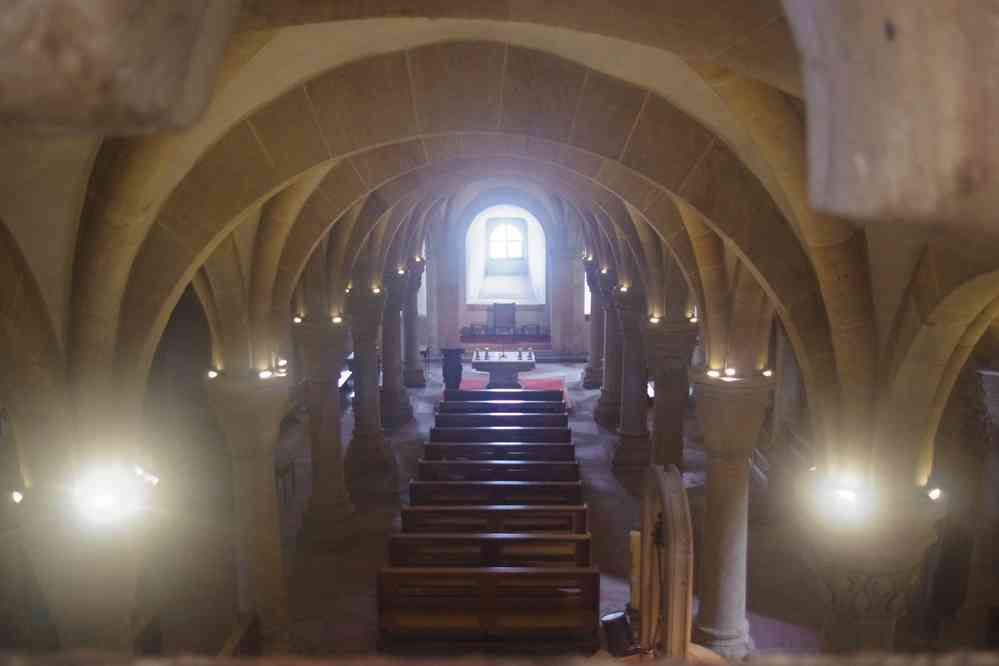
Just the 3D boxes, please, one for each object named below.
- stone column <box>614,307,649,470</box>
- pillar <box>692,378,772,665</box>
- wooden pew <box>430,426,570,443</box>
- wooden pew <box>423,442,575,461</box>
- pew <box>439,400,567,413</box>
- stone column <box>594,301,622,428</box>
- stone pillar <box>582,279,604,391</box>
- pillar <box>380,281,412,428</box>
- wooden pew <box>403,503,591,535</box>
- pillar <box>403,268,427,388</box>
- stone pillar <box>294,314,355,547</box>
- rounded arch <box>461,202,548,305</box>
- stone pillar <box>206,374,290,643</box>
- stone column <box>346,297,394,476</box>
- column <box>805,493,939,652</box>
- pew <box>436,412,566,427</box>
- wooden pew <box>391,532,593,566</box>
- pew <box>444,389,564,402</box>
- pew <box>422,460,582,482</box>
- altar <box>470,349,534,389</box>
[{"bbox_3d":[2.268,0.856,14.744,0.700,3.279,0.700,0,10,1],"label":"stone column"},{"bbox_3d":[2.269,1.996,8.247,0.750,3.280,0.750,0,10,1],"label":"pillar"},{"bbox_3d":[0.031,2.077,14.692,2.411,0.920,0.600,0,10,2],"label":"wooden pew"},{"bbox_3d":[0.008,2.213,13.585,2.400,1.000,0.580,0,10,1],"label":"wooden pew"},{"bbox_3d":[0.072,1.751,16.183,2.400,1.000,0.580,0,10,1],"label":"pew"},{"bbox_3d":[2.454,0.439,17.662,0.780,3.050,0.780,0,10,1],"label":"stone column"},{"bbox_3d":[2.353,-0.237,21.108,0.620,3.279,0.620,0,10,1],"label":"stone pillar"},{"bbox_3d":[-2.216,0.326,18.010,0.700,3.279,0.700,0,10,1],"label":"pillar"},{"bbox_3d":[-0.065,2.693,11.106,2.411,0.920,0.600,0,10,2],"label":"wooden pew"},{"bbox_3d":[-2.174,-0.218,21.177,0.630,3.279,0.630,0,10,1],"label":"pillar"},{"bbox_3d":[-2.459,1.459,11.501,0.760,3.280,0.760,0,10,1],"label":"stone pillar"},{"bbox_3d":[0.211,-2.546,27.000,2.750,3.320,0.800,0,10,1],"label":"rounded arch"},{"bbox_3d":[-2.344,1.968,8.449,0.790,3.279,0.790,0,10,1],"label":"stone pillar"},{"bbox_3d":[-2.320,0.901,14.630,0.800,3.280,0.800,0,10,1],"label":"stone column"},{"bbox_3d":[2.143,2.553,5.118,0.760,3.280,0.760,0,10,1],"label":"column"},{"bbox_3d":[0.050,1.905,15.317,2.400,1.000,0.580,0,10,1],"label":"pew"},{"bbox_3d":[-0.089,2.847,10.209,2.411,0.920,0.600,0,10,2],"label":"wooden pew"},{"bbox_3d":[0.093,1.597,17.049,2.400,1.000,0.580,0,10,1],"label":"pew"},{"bbox_3d":[-0.017,2.385,12.899,2.411,0.920,0.600,0,10,2],"label":"pew"},{"bbox_3d":[0.126,0.995,20.992,1.548,0.920,1.150,0,10,1],"label":"altar"}]

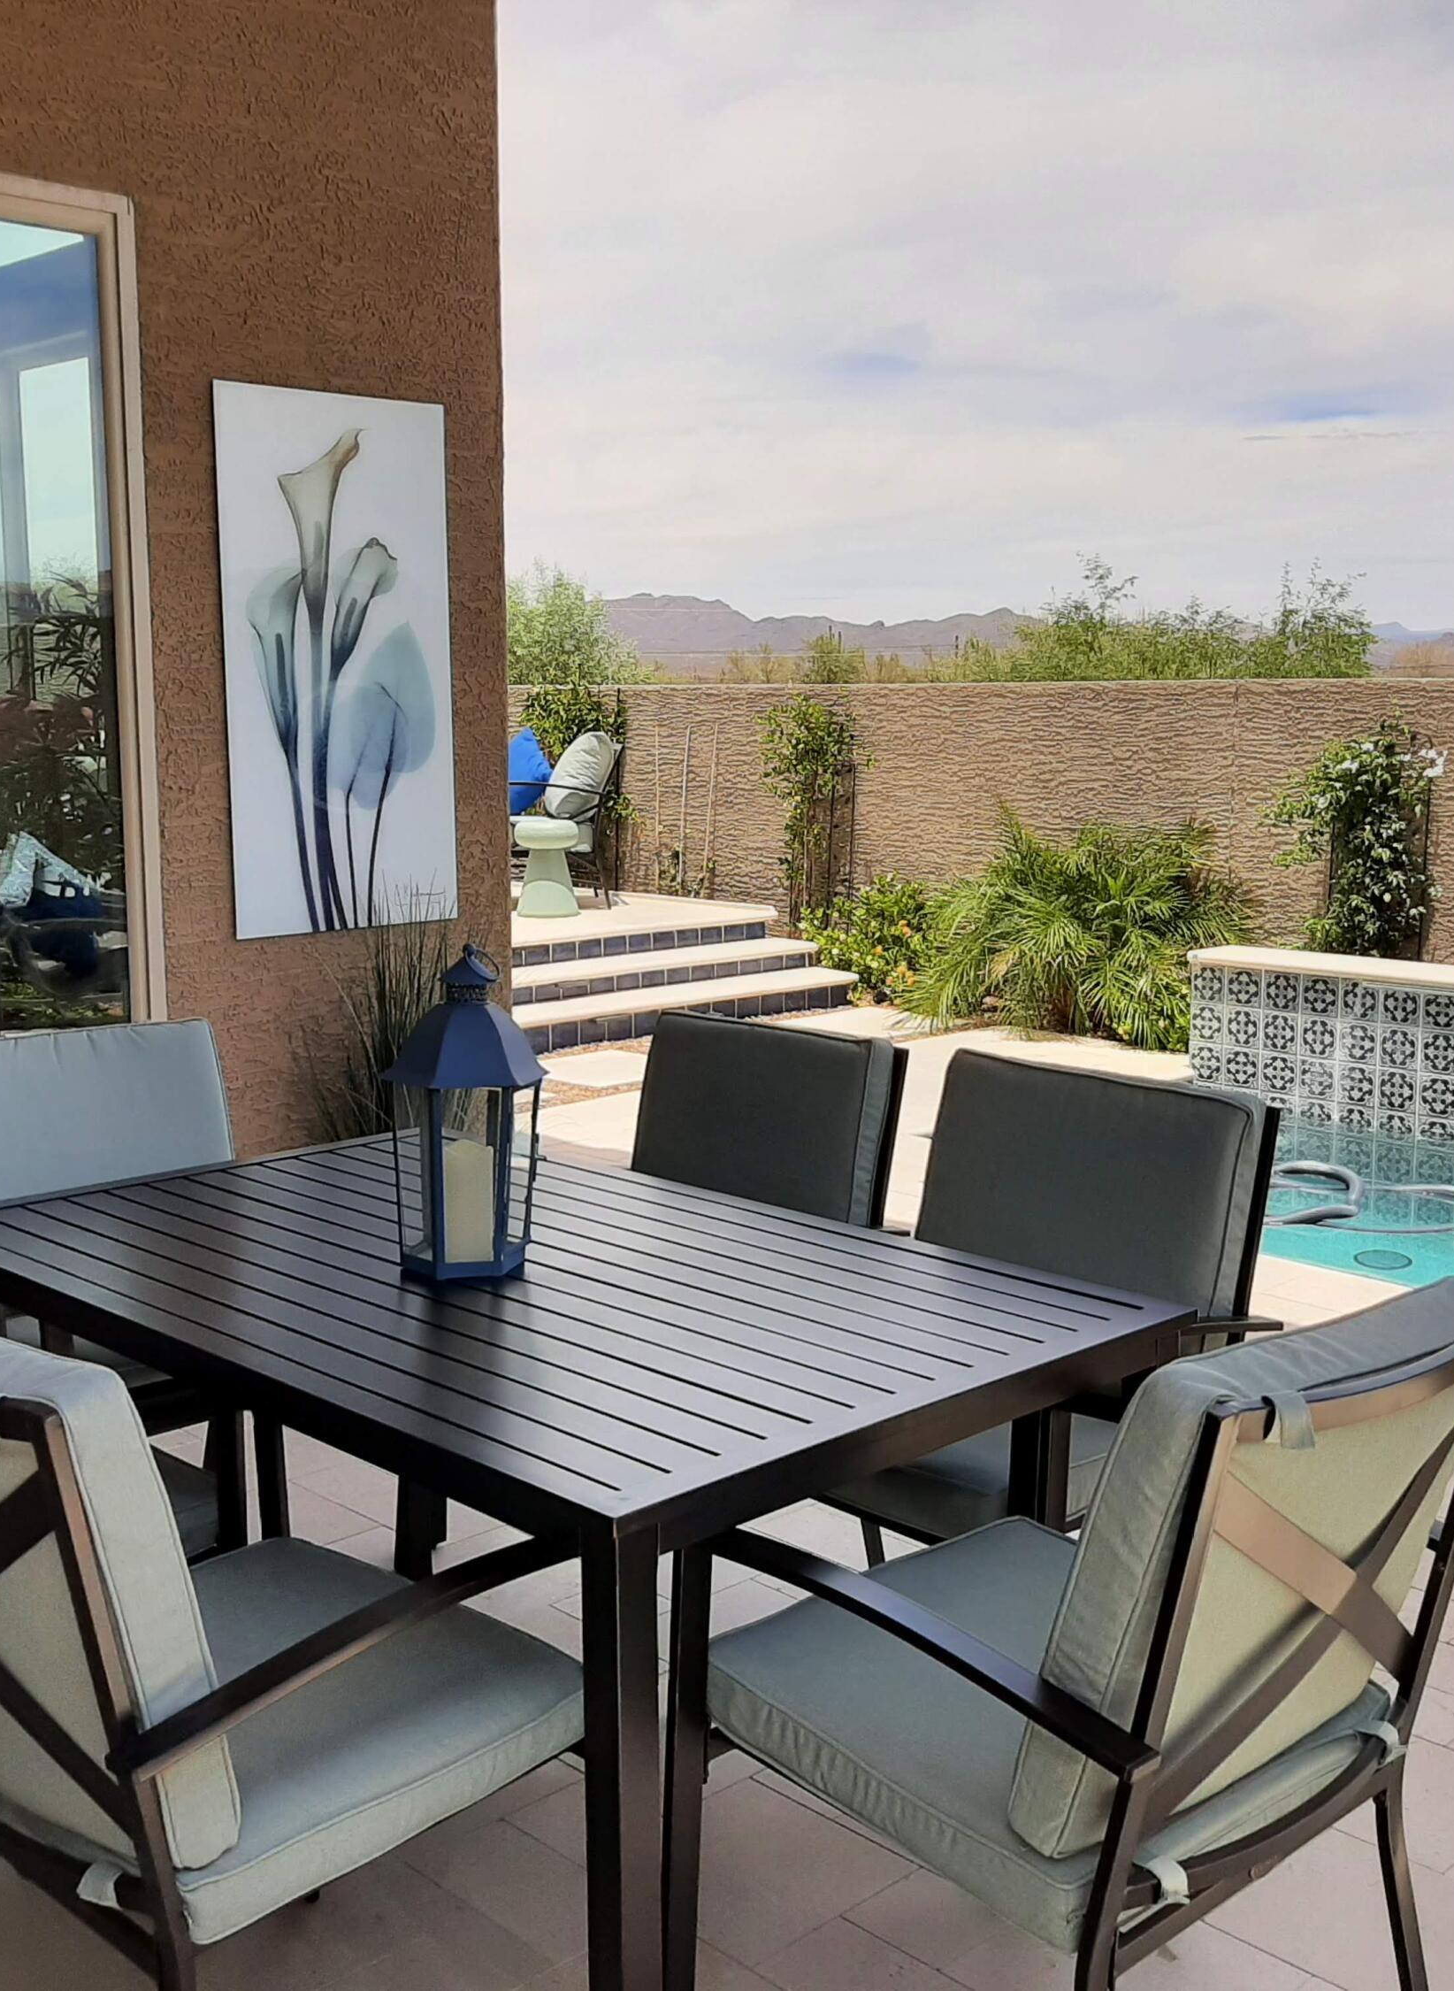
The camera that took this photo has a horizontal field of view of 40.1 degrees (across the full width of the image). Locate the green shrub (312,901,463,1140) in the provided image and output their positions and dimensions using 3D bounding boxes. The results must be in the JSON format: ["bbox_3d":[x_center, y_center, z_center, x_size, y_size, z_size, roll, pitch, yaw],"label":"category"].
[{"bbox_3d":[-0.732,0.307,4.541,0.440,1.060,0.420,-7,10,-41],"label":"green shrub"}]

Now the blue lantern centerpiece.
[{"bbox_3d":[-0.350,0.149,2.637,0.210,0.430,0.210,-2,8,-8],"label":"blue lantern centerpiece"}]

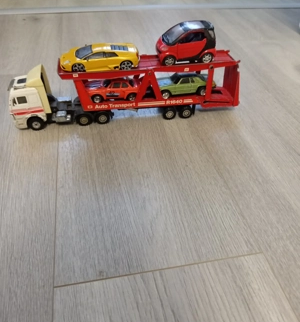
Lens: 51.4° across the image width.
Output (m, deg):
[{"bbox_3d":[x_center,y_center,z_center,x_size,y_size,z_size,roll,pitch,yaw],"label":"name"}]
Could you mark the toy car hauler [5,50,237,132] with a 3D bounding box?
[{"bbox_3d":[-0.028,-0.107,0.455,0.332,0.089,0.046,-6,42,-10],"label":"toy car hauler"}]

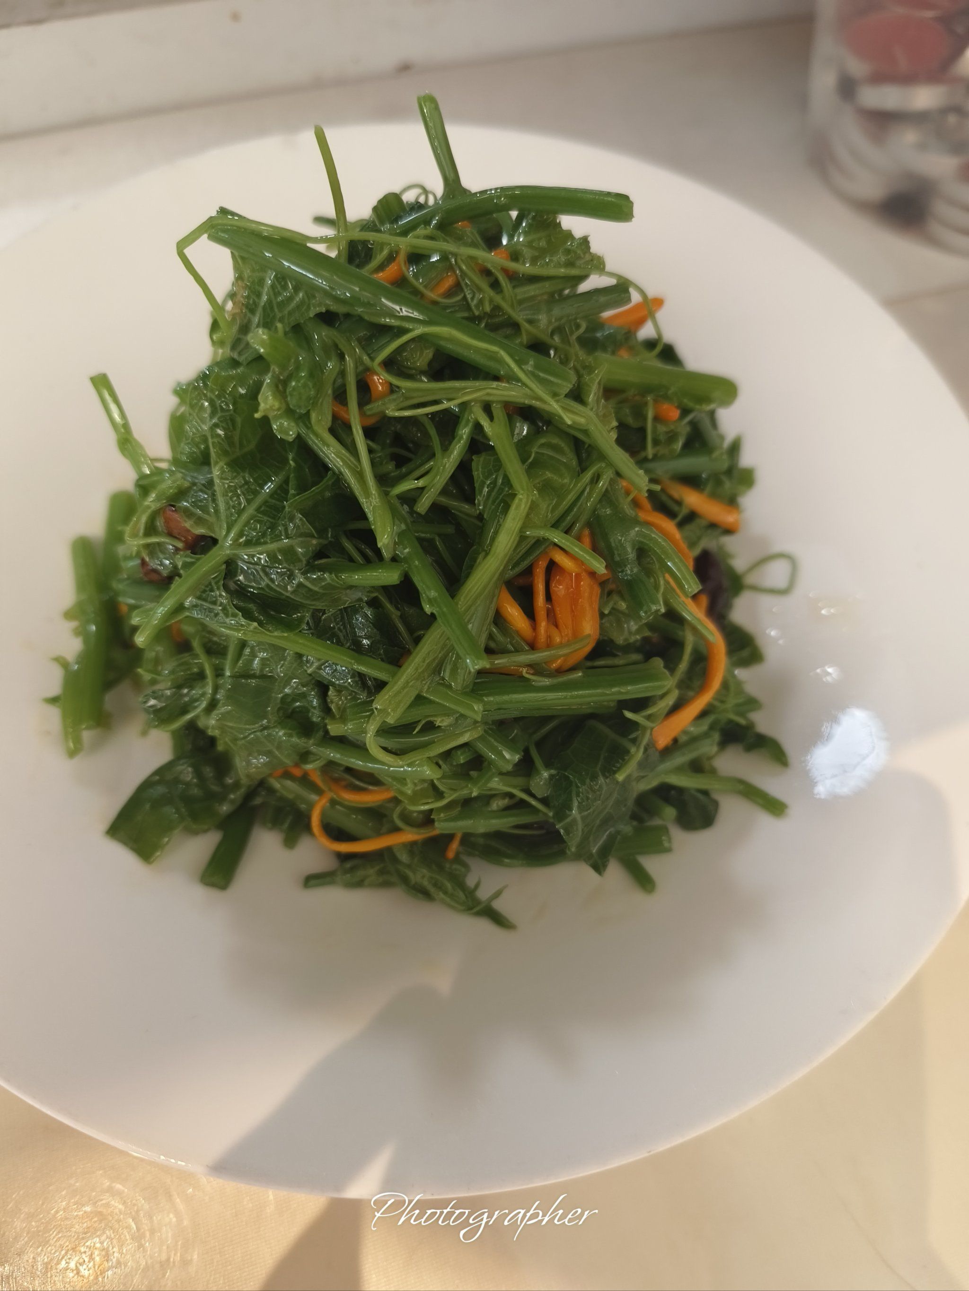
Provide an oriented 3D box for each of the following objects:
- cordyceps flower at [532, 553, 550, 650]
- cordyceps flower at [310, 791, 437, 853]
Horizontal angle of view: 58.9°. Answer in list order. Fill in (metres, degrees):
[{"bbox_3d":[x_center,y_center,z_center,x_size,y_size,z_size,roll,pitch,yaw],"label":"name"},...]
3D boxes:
[{"bbox_3d":[0.011,-0.008,0.164,0.003,0.019,0.004,1,18,0],"label":"cordyceps flower"},{"bbox_3d":[-0.022,0.035,0.169,0.025,0.007,0.011,1,61,-2],"label":"cordyceps flower"}]

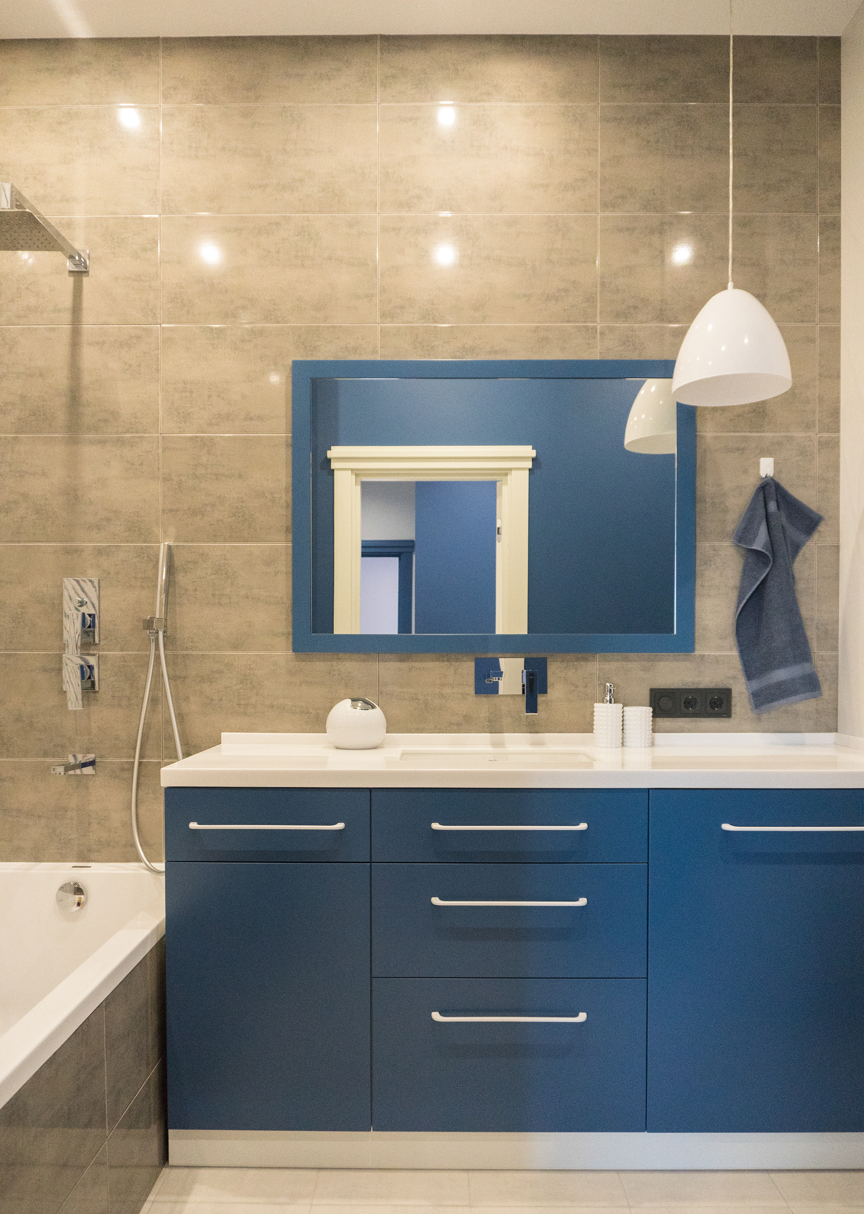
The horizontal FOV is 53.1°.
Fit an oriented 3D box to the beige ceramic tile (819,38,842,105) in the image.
[{"bbox_3d":[1.097,-1.478,2.385,0.064,0.188,0.010,0,0,0],"label":"beige ceramic tile"}]

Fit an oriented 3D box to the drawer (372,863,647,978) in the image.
[{"bbox_3d":[0.166,0.670,2.055,0.592,0.247,0.420,0,0,0],"label":"drawer"}]

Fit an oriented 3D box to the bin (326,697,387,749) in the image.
[{"bbox_3d":[-0.197,0.305,2.260,0.157,0.132,0.155,0,0,0],"label":"bin"}]

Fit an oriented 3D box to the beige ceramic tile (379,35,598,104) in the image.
[{"bbox_3d":[0.155,-1.471,2.373,0.600,0.187,0.012,0,1,0],"label":"beige ceramic tile"}]

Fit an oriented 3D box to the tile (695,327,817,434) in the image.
[{"bbox_3d":[0.758,-0.626,2.382,0.600,0.300,0.010,0,0,0],"label":"tile"}]

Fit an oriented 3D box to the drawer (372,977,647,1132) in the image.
[{"bbox_3d":[0.167,0.961,2.045,0.590,0.332,0.380,0,0,0],"label":"drawer"}]

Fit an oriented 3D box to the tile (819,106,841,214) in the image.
[{"bbox_3d":[1.089,-1.224,2.369,0.063,0.297,0.012,0,1,0],"label":"tile"}]

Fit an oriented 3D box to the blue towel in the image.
[{"bbox_3d":[0.932,-0.032,2.335,0.243,0.630,0.070,0,1,0],"label":"blue towel"}]

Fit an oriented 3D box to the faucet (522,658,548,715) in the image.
[{"bbox_3d":[0.271,0.210,2.320,0.067,0.150,0.080,0,0,0],"label":"faucet"}]

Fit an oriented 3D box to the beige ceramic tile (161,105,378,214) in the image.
[{"bbox_3d":[-0.447,-1.232,2.385,0.599,0.303,0.010,0,0,0],"label":"beige ceramic tile"}]

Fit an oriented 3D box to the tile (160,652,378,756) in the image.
[{"bbox_3d":[-0.446,0.275,2.385,0.597,0.295,0.010,0,0,0],"label":"tile"}]

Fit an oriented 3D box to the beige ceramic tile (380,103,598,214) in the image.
[{"bbox_3d":[0.156,-1.235,2.385,0.605,0.303,0.010,0,0,0],"label":"beige ceramic tile"}]

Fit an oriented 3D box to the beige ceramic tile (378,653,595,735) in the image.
[{"bbox_3d":[0.155,0.276,2.385,0.603,0.296,0.010,0,0,0],"label":"beige ceramic tile"}]

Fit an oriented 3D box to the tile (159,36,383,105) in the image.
[{"bbox_3d":[-0.444,-1.469,2.373,0.596,0.186,0.015,0,0,0],"label":"tile"}]

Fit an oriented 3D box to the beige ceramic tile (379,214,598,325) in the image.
[{"bbox_3d":[0.155,-0.923,2.373,0.599,0.301,0.015,0,0,0],"label":"beige ceramic tile"}]

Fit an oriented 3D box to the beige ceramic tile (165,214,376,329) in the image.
[{"bbox_3d":[-0.447,-0.928,2.385,0.600,0.300,0.012,0,1,0],"label":"beige ceramic tile"}]

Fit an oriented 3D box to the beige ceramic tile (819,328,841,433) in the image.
[{"bbox_3d":[1.088,-0.622,2.373,0.063,0.299,0.015,0,0,0],"label":"beige ceramic tile"}]

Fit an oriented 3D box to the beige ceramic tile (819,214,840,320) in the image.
[{"bbox_3d":[1.090,-0.925,2.374,0.062,0.297,0.012,0,1,0],"label":"beige ceramic tile"}]

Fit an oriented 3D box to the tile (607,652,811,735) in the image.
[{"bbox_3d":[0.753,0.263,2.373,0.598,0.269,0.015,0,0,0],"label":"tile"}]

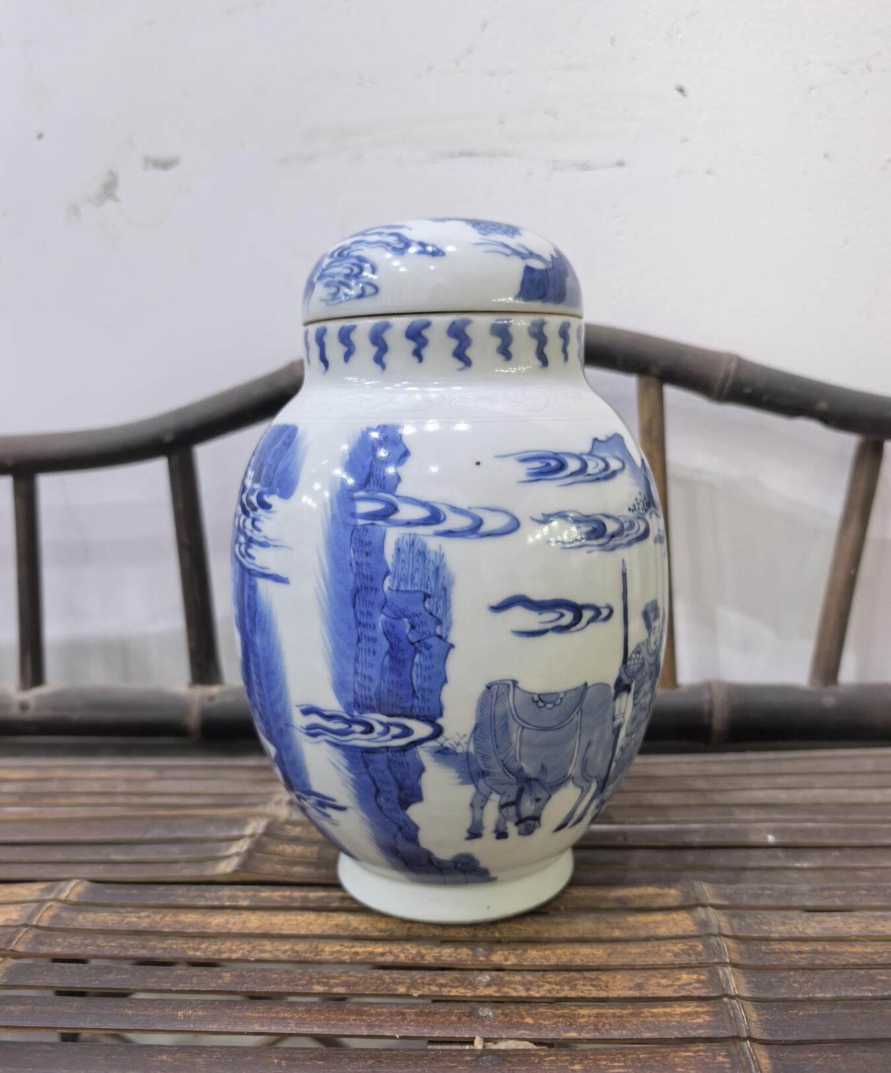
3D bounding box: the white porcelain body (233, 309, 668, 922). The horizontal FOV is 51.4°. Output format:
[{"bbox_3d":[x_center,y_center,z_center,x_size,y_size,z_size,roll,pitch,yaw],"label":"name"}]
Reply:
[{"bbox_3d":[0.002,0.011,0.425,0.195,0.294,0.195,-2,8,0],"label":"white porcelain body"}]

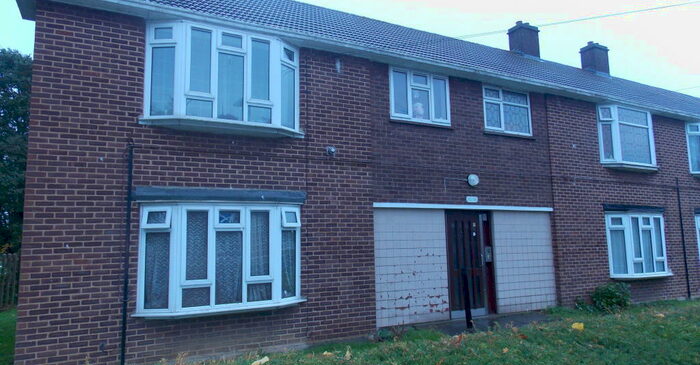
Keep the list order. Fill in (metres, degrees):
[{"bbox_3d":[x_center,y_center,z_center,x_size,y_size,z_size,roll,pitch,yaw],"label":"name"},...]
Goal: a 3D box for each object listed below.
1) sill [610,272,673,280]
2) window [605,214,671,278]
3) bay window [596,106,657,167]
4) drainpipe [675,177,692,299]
[{"bbox_3d":[7.439,2.330,11.576,2.628,0.070,0.332,3,-8,-27],"label":"sill"},{"bbox_3d":[7.393,1.570,11.665,2.457,1.561,0.312,3,-8,-27],"label":"window"},{"bbox_3d":[7.350,-1.177,12.013,2.447,1.500,0.302,3,-8,-27],"label":"bay window"},{"bbox_3d":[9.060,1.469,12.650,0.065,3.293,0.075,3,-8,-27],"label":"drainpipe"}]

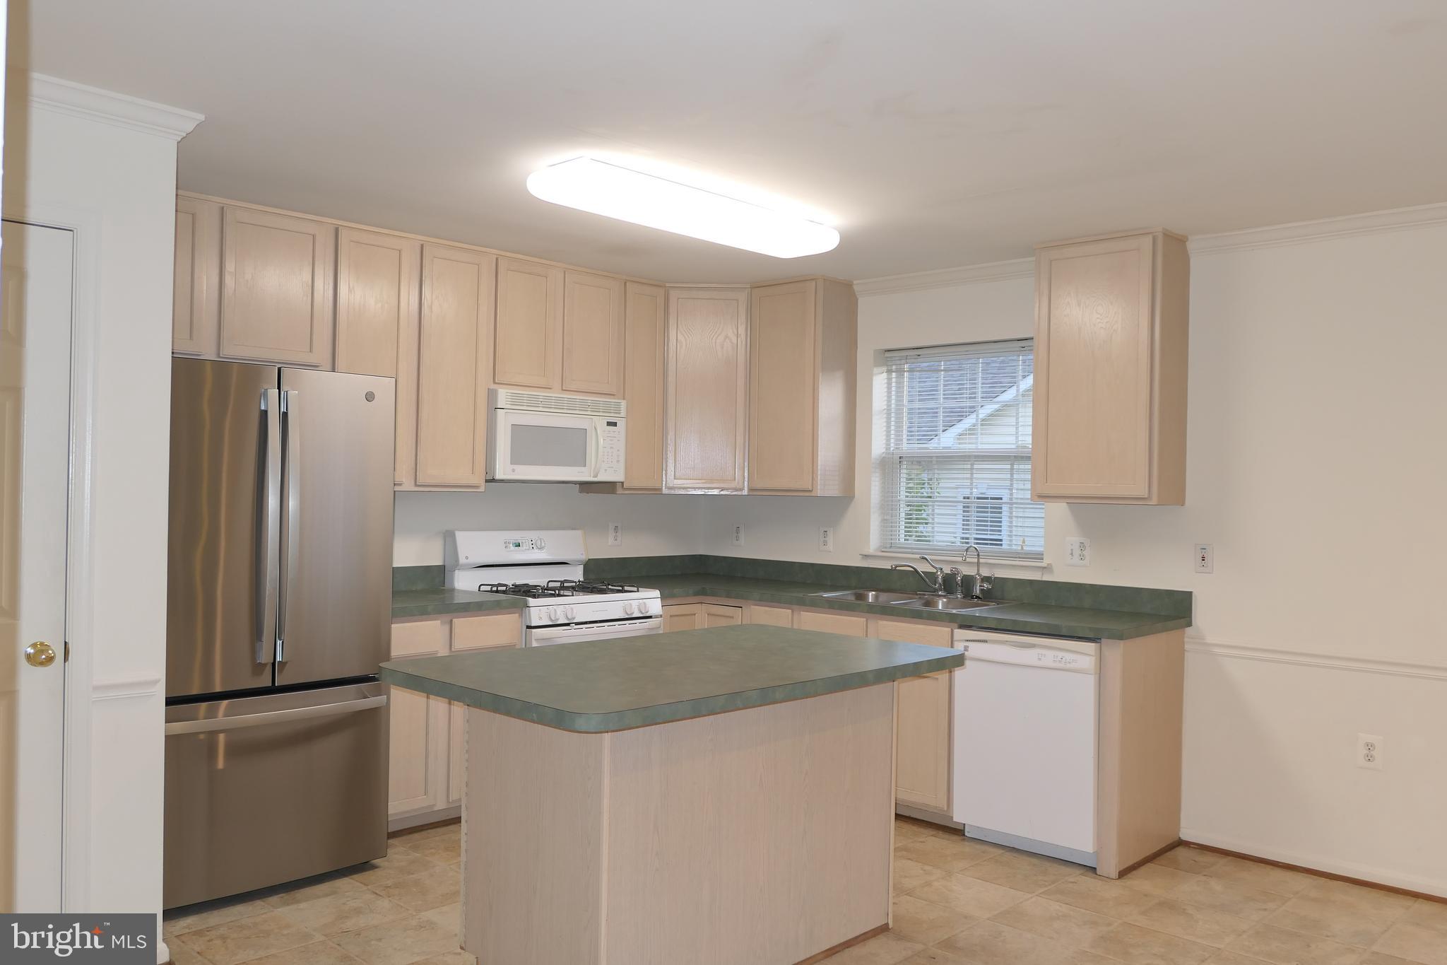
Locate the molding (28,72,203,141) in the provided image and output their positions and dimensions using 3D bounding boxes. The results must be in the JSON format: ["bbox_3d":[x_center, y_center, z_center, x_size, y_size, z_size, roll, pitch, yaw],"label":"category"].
[{"bbox_3d":[-1.661,-1.008,3.042,0.070,0.073,0.477,1,0,43],"label":"molding"}]

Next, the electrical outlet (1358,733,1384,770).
[{"bbox_3d":[2.341,0.977,4.075,0.074,0.119,0.010,1,0,43],"label":"electrical outlet"}]

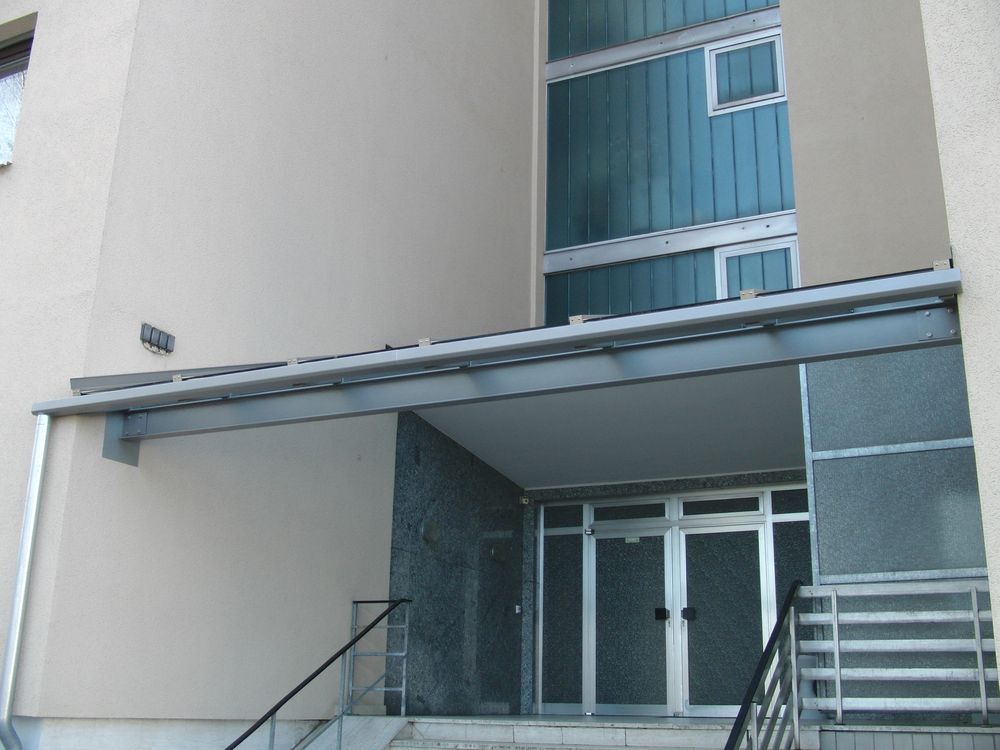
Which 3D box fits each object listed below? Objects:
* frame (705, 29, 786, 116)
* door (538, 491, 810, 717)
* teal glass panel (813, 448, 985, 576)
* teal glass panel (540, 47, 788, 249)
[{"bbox_3d":[3.015,-3.686,13.092,0.972,1.052,0.100,-7,-19,25],"label":"frame"},{"bbox_3d":[1.910,2.491,11.694,3.180,2.425,0.120,-7,-19,25],"label":"door"},{"bbox_3d":[3.677,1.263,9.815,1.501,1.102,0.040,-7,-19,25],"label":"teal glass panel"},{"bbox_3d":[2.040,-2.904,13.350,3.151,2.507,0.070,-7,-19,25],"label":"teal glass panel"}]

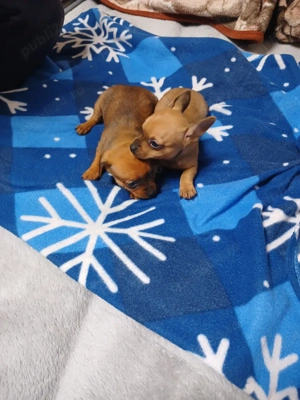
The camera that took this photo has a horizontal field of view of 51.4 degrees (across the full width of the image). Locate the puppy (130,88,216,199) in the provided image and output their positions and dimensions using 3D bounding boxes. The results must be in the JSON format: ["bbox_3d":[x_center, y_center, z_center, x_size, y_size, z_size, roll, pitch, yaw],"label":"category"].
[{"bbox_3d":[0.050,-0.141,0.590,0.140,0.130,0.235,9,49,5],"label":"puppy"}]

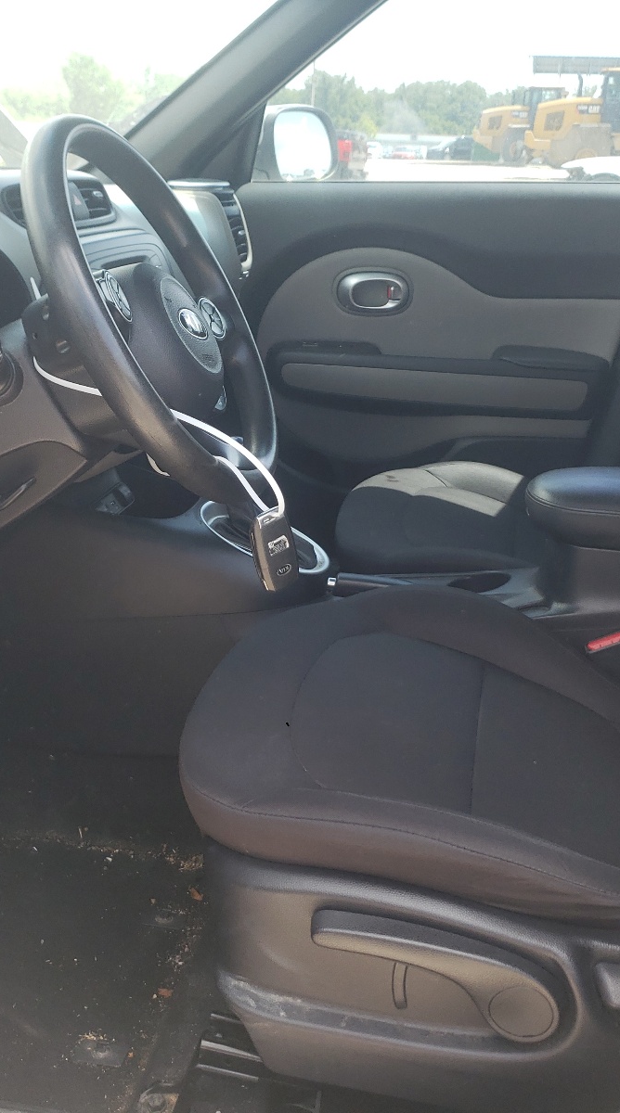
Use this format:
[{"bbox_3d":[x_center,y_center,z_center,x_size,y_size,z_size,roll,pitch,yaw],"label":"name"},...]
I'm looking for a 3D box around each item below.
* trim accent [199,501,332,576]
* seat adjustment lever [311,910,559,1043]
[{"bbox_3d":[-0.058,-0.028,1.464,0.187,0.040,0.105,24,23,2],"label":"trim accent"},{"bbox_3d":[0.094,0.319,0.866,0.208,0.072,0.042,18,23,4],"label":"seat adjustment lever"}]

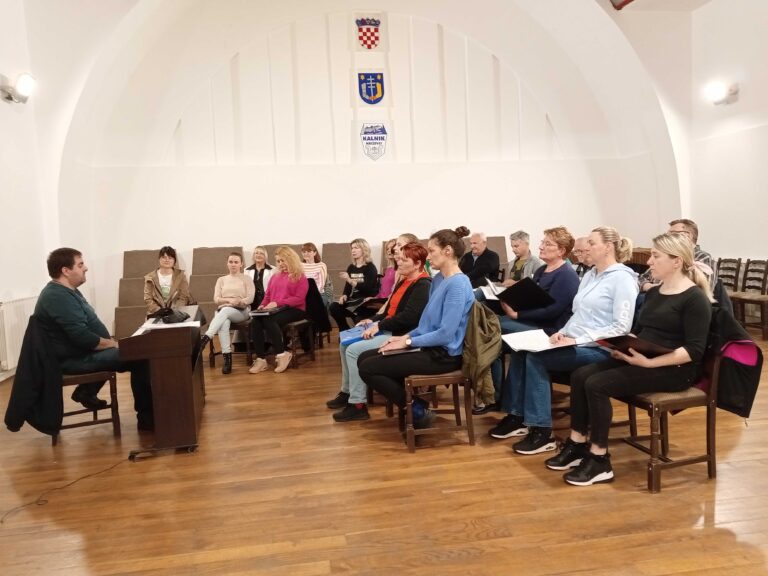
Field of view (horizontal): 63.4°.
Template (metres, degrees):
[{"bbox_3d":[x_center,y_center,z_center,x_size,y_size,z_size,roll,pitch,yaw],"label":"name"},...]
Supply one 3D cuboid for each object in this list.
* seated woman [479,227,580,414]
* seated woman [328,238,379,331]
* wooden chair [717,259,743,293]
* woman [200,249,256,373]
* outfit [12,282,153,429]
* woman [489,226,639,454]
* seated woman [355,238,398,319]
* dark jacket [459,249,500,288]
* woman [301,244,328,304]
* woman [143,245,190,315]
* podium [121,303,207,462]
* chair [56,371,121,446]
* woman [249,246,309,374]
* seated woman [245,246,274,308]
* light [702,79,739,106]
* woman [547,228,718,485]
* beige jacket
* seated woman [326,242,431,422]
[{"bbox_3d":[1.047,0.234,4.642,0.820,1.330,0.530,-4,5,-13],"label":"seated woman"},{"bbox_3d":[-0.364,0.143,6.993,0.800,1.340,0.520,-6,5,-44],"label":"seated woman"},{"bbox_3d":[4.165,0.063,7.901,0.460,0.870,0.430,-4,5,-13],"label":"wooden chair"},{"bbox_3d":[-1.700,0.254,6.896,0.560,1.250,0.850,-3,4,0],"label":"woman"},{"bbox_3d":[-2.095,0.477,4.473,0.900,1.080,0.600,-4,5,-18],"label":"outfit"},{"bbox_3d":[1.104,0.297,3.931,0.920,1.300,0.520,-4,4,-15],"label":"woman"},{"bbox_3d":[-0.003,0.150,6.804,0.820,1.320,0.520,-6,5,-41],"label":"seated woman"},{"bbox_3d":[1.011,-0.116,6.557,0.520,0.620,0.420,0,5,32],"label":"dark jacket"},{"bbox_3d":[-0.916,0.100,8.121,0.520,1.330,0.800,-2,4,9],"label":"woman"},{"bbox_3d":[-2.392,0.232,6.943,0.540,1.350,0.780,-4,4,-14],"label":"woman"},{"bbox_3d":[-1.514,0.618,4.394,0.450,0.830,1.020,-4,5,-13],"label":"podium"},{"bbox_3d":[-2.177,0.618,4.444,0.470,0.880,0.440,-5,5,-24],"label":"chair"},{"bbox_3d":[-1.121,0.221,6.785,0.550,1.280,0.850,0,4,33],"label":"woman"},{"bbox_3d":[-1.474,0.144,7.483,0.500,1.270,0.720,-3,5,-12],"label":"seated woman"},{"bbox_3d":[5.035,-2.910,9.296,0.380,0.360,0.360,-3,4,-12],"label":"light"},{"bbox_3d":[1.276,0.358,3.304,0.750,1.280,0.520,-4,5,-15],"label":"woman"},{"bbox_3d":[-2.437,0.121,7.056,0.540,0.660,0.380,-4,4,-14],"label":"beige jacket"},{"bbox_3d":[-0.057,0.302,4.772,0.800,1.270,0.520,-4,5,-13],"label":"seated woman"}]

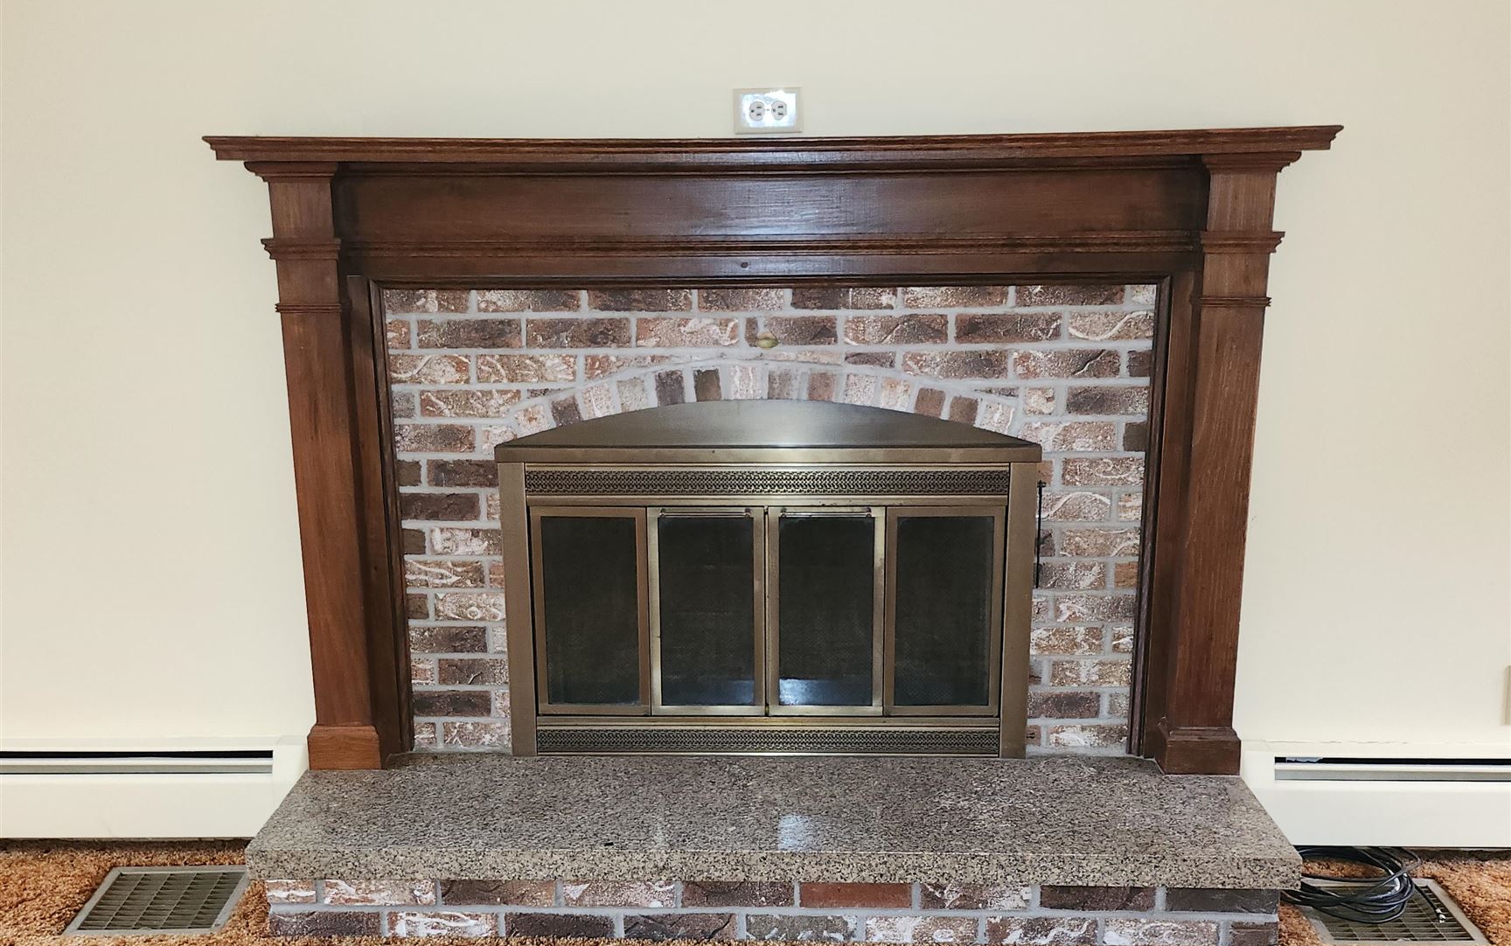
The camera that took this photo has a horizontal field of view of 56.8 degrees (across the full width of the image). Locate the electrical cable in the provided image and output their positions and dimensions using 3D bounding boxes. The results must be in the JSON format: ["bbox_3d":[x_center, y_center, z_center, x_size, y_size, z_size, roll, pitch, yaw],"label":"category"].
[{"bbox_3d":[1.076,0.746,2.590,0.300,0.070,0.220,0,13,2],"label":"electrical cable"}]

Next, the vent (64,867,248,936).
[{"bbox_3d":[-1.100,0.794,2.602,0.273,0.015,0.238,0,13,2],"label":"vent"}]

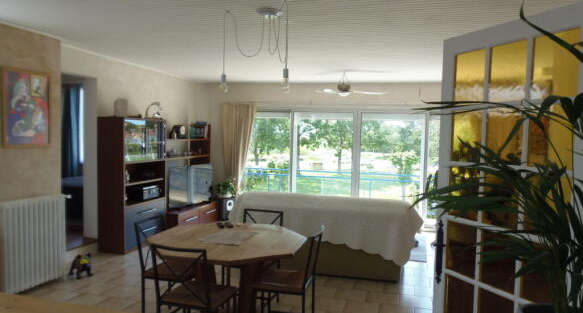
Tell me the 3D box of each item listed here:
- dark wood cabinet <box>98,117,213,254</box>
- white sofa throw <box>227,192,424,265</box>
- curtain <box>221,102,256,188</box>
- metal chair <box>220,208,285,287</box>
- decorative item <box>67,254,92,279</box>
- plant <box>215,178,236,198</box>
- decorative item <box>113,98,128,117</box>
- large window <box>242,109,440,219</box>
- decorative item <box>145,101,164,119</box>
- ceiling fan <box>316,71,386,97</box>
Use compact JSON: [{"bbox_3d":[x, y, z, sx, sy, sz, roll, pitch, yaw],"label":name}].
[{"bbox_3d":[-1.967,0.326,6.305,0.400,1.735,2.380,2,3,15],"label":"dark wood cabinet"},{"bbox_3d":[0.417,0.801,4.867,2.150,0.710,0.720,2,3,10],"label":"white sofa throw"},{"bbox_3d":[-1.113,0.009,8.229,0.750,2.150,0.150,2,3,14],"label":"curtain"},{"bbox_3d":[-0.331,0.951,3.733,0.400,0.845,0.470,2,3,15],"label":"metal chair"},{"bbox_3d":[-2.279,1.165,4.343,0.260,0.250,0.140,3,3,20],"label":"decorative item"},{"bbox_3d":[-1.170,0.586,7.362,0.340,0.350,0.340,2,3,14],"label":"plant"},{"bbox_3d":[-2.223,-0.615,5.284,0.100,0.250,0.180,2,3,15],"label":"decorative item"},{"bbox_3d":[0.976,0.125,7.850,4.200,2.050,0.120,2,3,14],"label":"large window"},{"bbox_3d":[-1.974,-0.671,5.823,0.260,0.240,0.150,-1,4,-39],"label":"decorative item"},{"bbox_3d":[0.862,-1.075,5.990,1.120,0.370,1.120,2,3,15],"label":"ceiling fan"}]

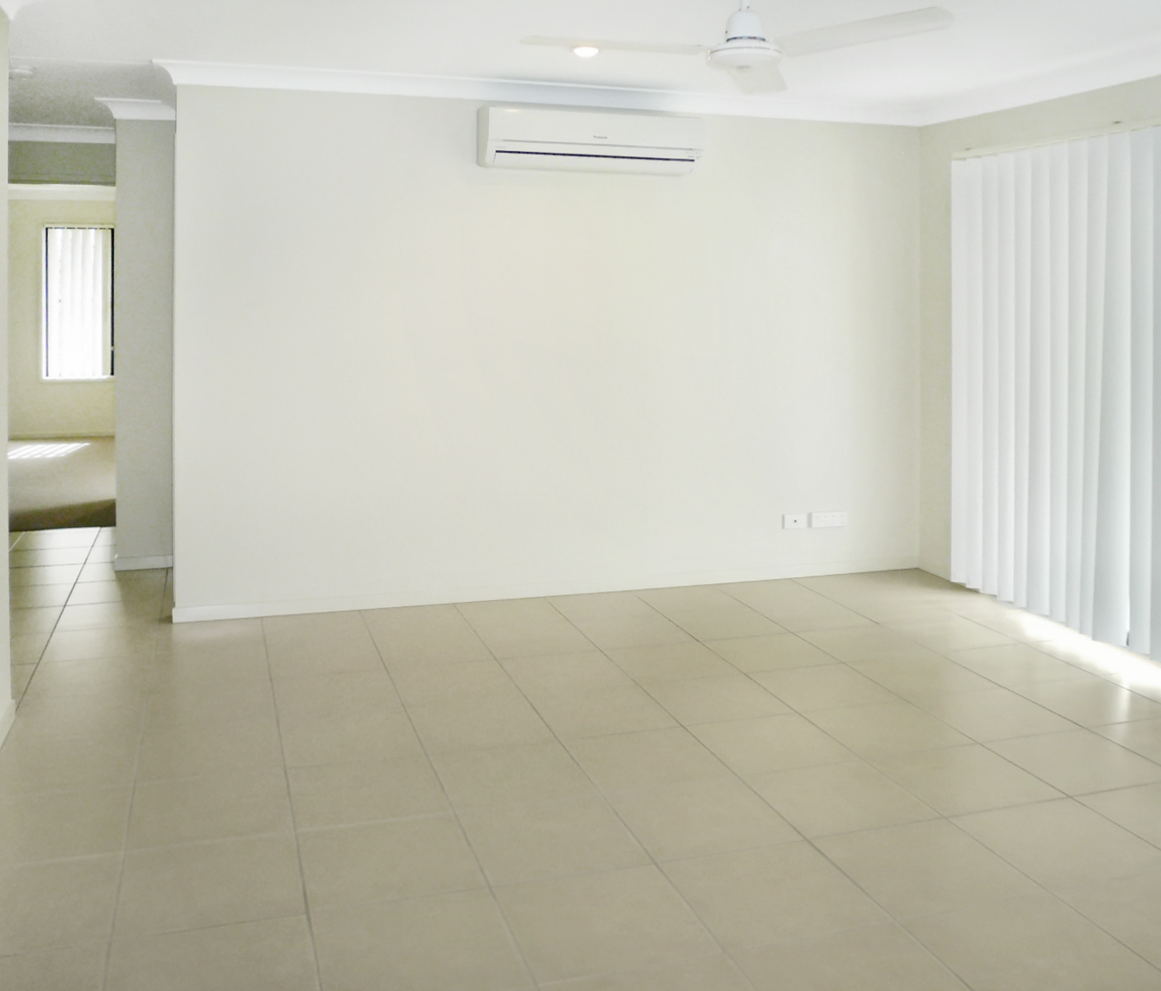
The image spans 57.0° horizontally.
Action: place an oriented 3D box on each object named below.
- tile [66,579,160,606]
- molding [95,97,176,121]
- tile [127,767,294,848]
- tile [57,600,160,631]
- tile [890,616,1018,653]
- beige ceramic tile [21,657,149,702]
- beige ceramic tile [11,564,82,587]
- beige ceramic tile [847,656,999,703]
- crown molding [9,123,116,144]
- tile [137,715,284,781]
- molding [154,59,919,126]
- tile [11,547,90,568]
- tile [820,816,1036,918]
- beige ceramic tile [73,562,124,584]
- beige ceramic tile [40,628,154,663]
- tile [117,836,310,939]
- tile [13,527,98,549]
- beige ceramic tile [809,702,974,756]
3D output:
[{"bbox_3d":[-2.174,0.456,5.033,0.420,0.010,0.410,-2,10,-18],"label":"tile"},{"bbox_3d":[-2.179,-1.898,5.240,0.410,0.090,0.090,-2,11,-18],"label":"molding"},{"bbox_3d":[-1.073,0.902,3.126,0.450,0.012,0.450,-2,10,-18],"label":"tile"},{"bbox_3d":[-2.221,0.565,5.061,0.450,0.012,0.450,-2,10,-18],"label":"tile"},{"bbox_3d":[1.607,0.603,4.640,0.430,0.010,0.405,-2,11,-18],"label":"tile"},{"bbox_3d":[-1.770,0.660,3.869,0.420,0.010,0.410,-2,10,-18],"label":"beige ceramic tile"},{"bbox_3d":[-2.847,0.425,5.572,0.432,0.012,0.423,-2,11,-18],"label":"beige ceramic tile"},{"bbox_3d":[1.289,0.701,4.069,0.430,0.010,0.405,-2,11,-18],"label":"beige ceramic tile"},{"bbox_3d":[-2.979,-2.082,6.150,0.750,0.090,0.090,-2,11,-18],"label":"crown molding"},{"bbox_3d":[-1.116,0.776,3.240,0.420,0.010,0.410,-2,10,-18],"label":"tile"},{"bbox_3d":[0.018,-1.829,4.890,3.591,0.090,0.090,-4,11,-17],"label":"molding"},{"bbox_3d":[-3.080,0.360,6.173,0.455,0.010,0.445,-3,11,-19],"label":"tile"},{"bbox_3d":[0.938,1.015,2.920,0.455,0.010,0.445,-3,11,-18],"label":"tile"},{"bbox_3d":[-2.504,0.423,5.893,0.450,0.012,0.450,-2,10,-18],"label":"beige ceramic tile"},{"bbox_3d":[-1.925,0.603,4.293,0.430,0.010,0.405,-2,11,-18],"label":"beige ceramic tile"},{"bbox_3d":[-0.959,1.009,2.784,0.455,0.010,0.445,-3,11,-19],"label":"tile"},{"bbox_3d":[-3.211,0.290,6.587,0.450,0.012,0.450,-2,10,-18],"label":"tile"},{"bbox_3d":[1.096,0.830,3.819,0.450,0.012,0.450,-2,10,-18],"label":"beige ceramic tile"}]

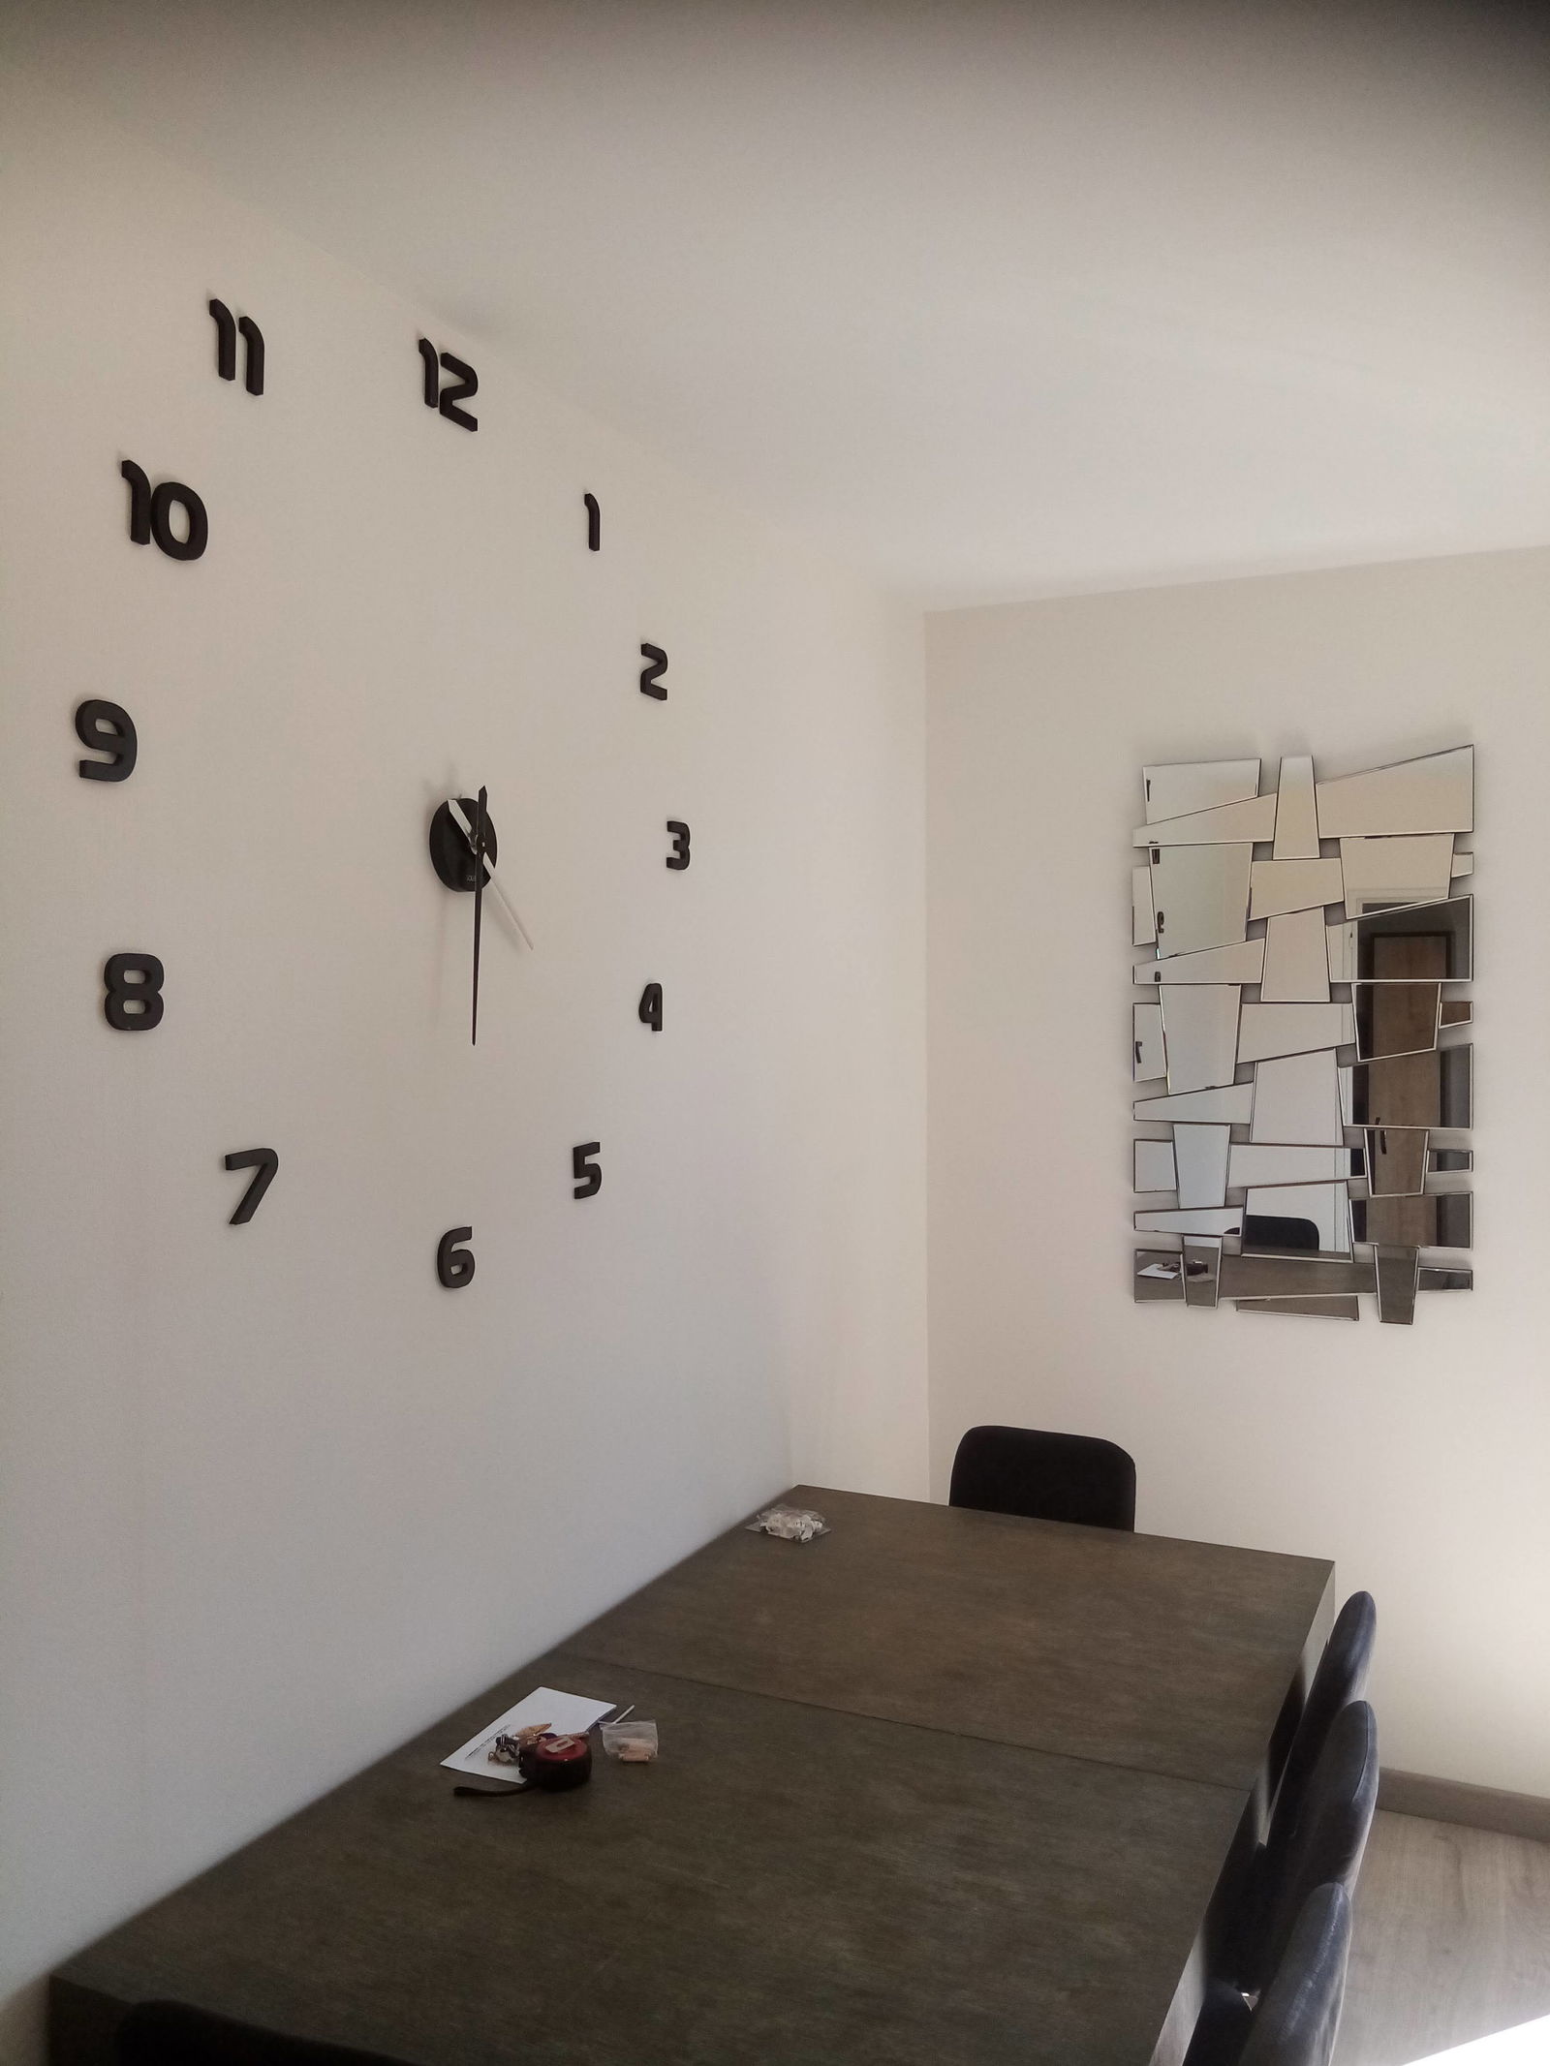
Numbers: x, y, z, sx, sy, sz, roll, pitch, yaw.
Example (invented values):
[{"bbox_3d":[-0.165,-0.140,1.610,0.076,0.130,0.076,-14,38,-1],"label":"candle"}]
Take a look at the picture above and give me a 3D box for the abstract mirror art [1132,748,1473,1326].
[{"bbox_3d":[1.068,0.008,3.177,0.660,1.150,0.033,0,2,26],"label":"abstract mirror art"}]

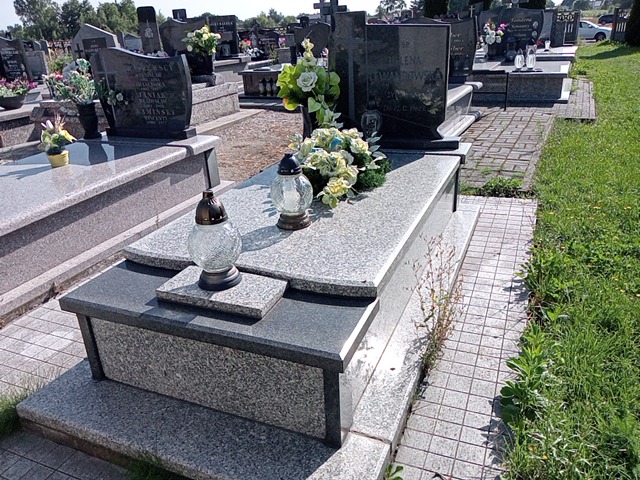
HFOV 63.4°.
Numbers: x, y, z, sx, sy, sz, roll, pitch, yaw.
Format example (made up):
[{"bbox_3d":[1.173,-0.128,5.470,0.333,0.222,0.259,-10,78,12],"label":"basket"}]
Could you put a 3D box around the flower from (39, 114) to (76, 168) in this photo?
[{"bbox_3d":[-1.620,-0.615,3.227,0.203,0.308,0.183,7,25,22],"label":"flower"}]

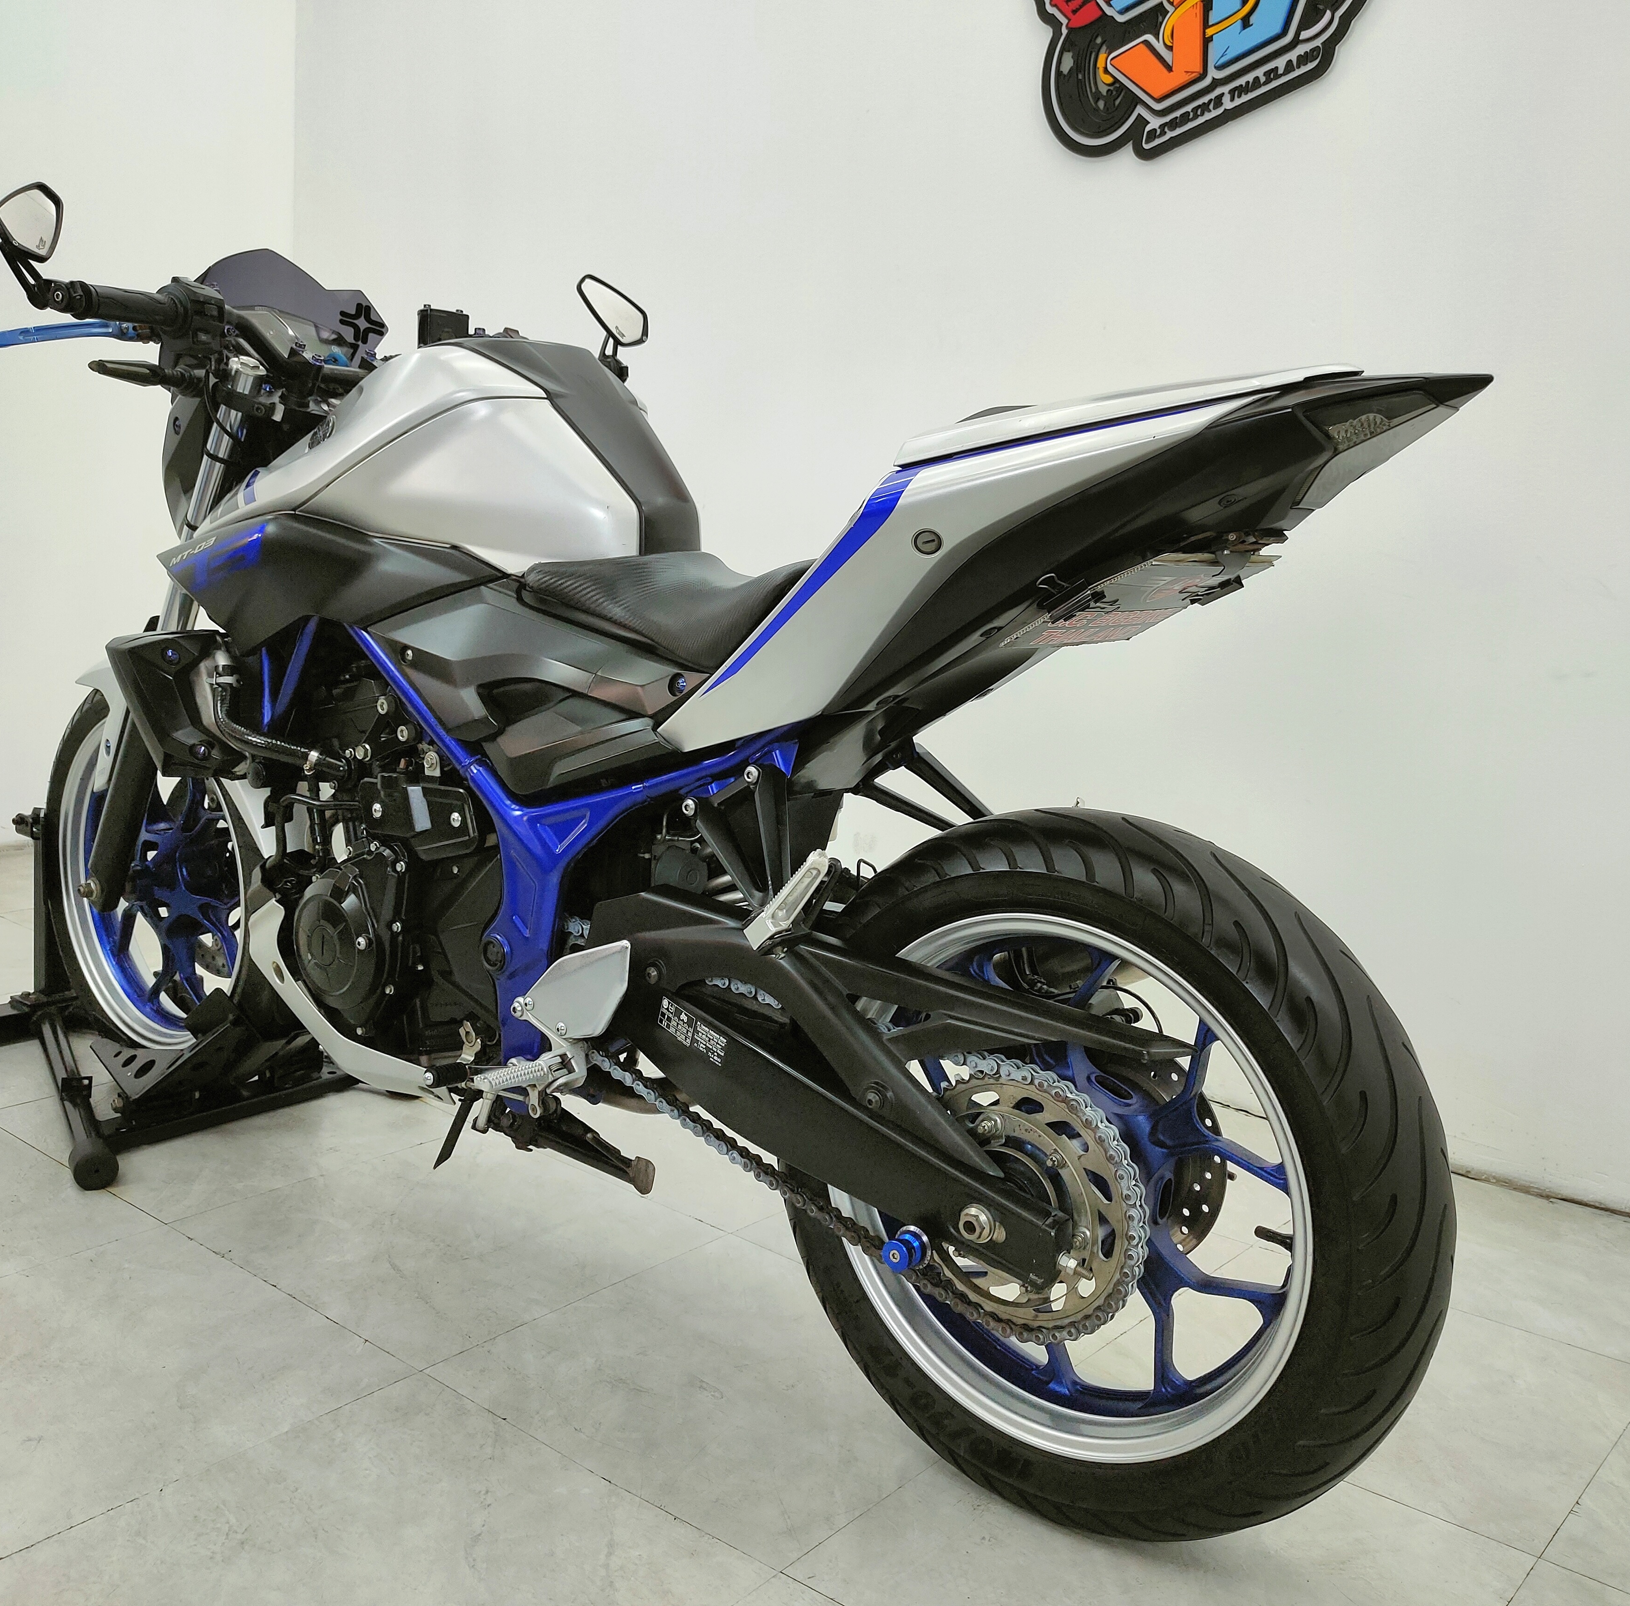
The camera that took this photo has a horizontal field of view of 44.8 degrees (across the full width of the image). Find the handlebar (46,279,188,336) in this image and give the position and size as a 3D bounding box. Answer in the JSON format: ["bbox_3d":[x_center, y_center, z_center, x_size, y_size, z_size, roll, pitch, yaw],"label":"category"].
[{"bbox_3d":[-0.696,-0.499,1.984,0.050,0.045,0.150,10,14,31],"label":"handlebar"}]

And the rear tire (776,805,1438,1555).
[{"bbox_3d":[0.244,0.318,1.695,0.628,0.628,0.146,13,15,40],"label":"rear tire"}]

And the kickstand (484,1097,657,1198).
[{"bbox_3d":[-0.232,0.331,1.916,0.250,0.070,0.090,13,15,40],"label":"kickstand"}]

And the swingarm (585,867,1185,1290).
[{"bbox_3d":[0.073,0.220,1.820,0.670,0.220,0.280,13,15,40],"label":"swingarm"}]

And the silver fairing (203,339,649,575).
[{"bbox_3d":[-0.344,-0.374,2.115,0.600,0.235,0.320,13,15,40],"label":"silver fairing"}]

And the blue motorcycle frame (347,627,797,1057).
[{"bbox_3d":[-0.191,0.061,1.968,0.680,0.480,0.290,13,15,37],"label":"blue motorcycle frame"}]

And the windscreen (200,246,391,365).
[{"bbox_3d":[-0.650,-0.592,2.355,0.160,0.130,0.240,13,15,40],"label":"windscreen"}]

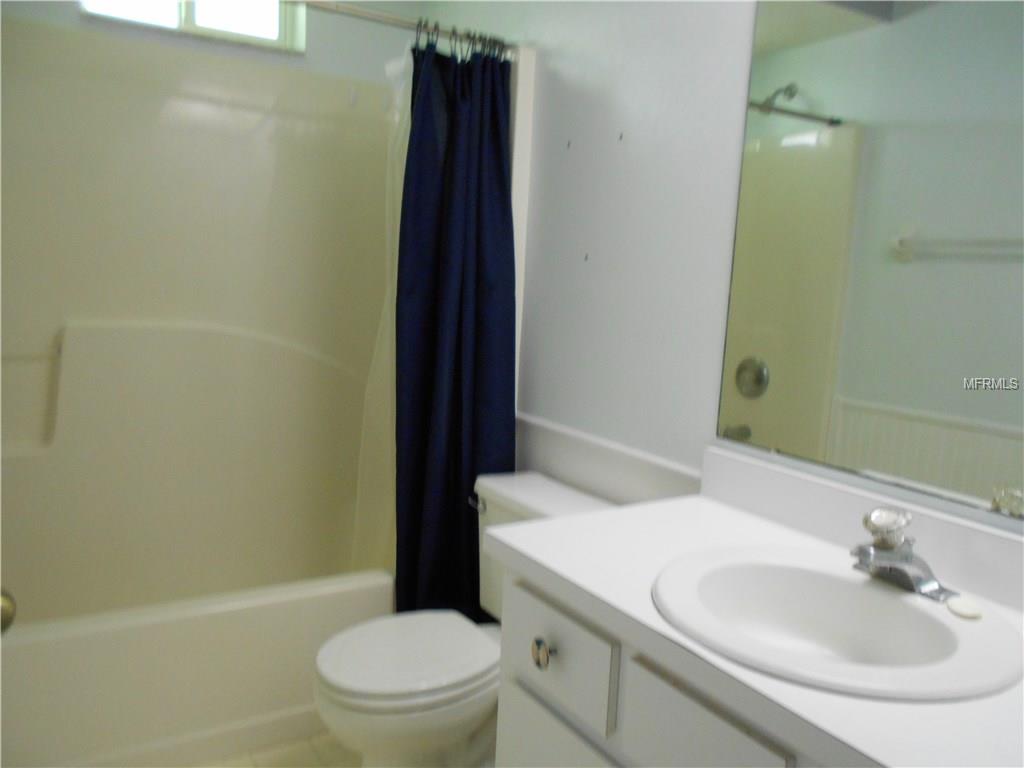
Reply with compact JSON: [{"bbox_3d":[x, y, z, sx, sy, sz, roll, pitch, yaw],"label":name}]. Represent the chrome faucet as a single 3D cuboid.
[{"bbox_3d":[0.580,0.247,1.167,0.147,0.125,0.153,-2,10,-33],"label":"chrome faucet"}]

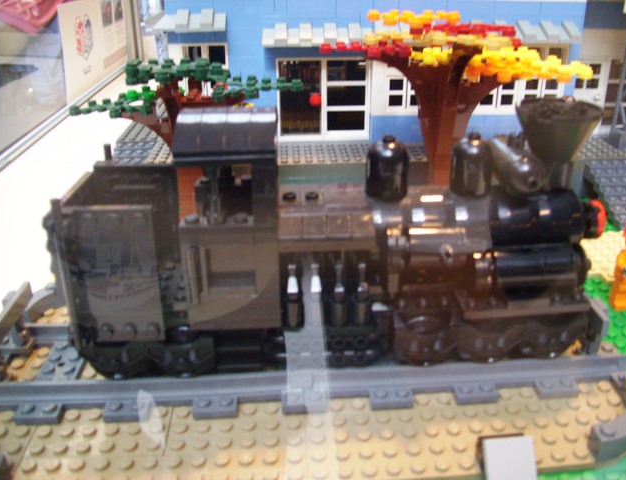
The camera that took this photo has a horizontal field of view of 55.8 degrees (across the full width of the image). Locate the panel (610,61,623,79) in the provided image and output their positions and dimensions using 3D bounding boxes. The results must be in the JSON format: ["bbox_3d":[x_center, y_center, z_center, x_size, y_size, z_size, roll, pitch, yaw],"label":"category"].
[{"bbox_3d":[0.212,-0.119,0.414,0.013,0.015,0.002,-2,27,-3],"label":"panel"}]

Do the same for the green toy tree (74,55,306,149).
[{"bbox_3d":[-0.069,-0.053,0.335,0.128,0.100,0.100,-2,27,-3],"label":"green toy tree"}]

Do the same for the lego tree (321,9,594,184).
[{"bbox_3d":[0.078,-0.068,0.338,0.150,0.117,0.118,-2,27,-3],"label":"lego tree"}]

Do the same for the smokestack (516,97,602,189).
[{"bbox_3d":[0.084,-0.032,0.206,0.032,0.029,0.032,-2,27,-3],"label":"smokestack"}]

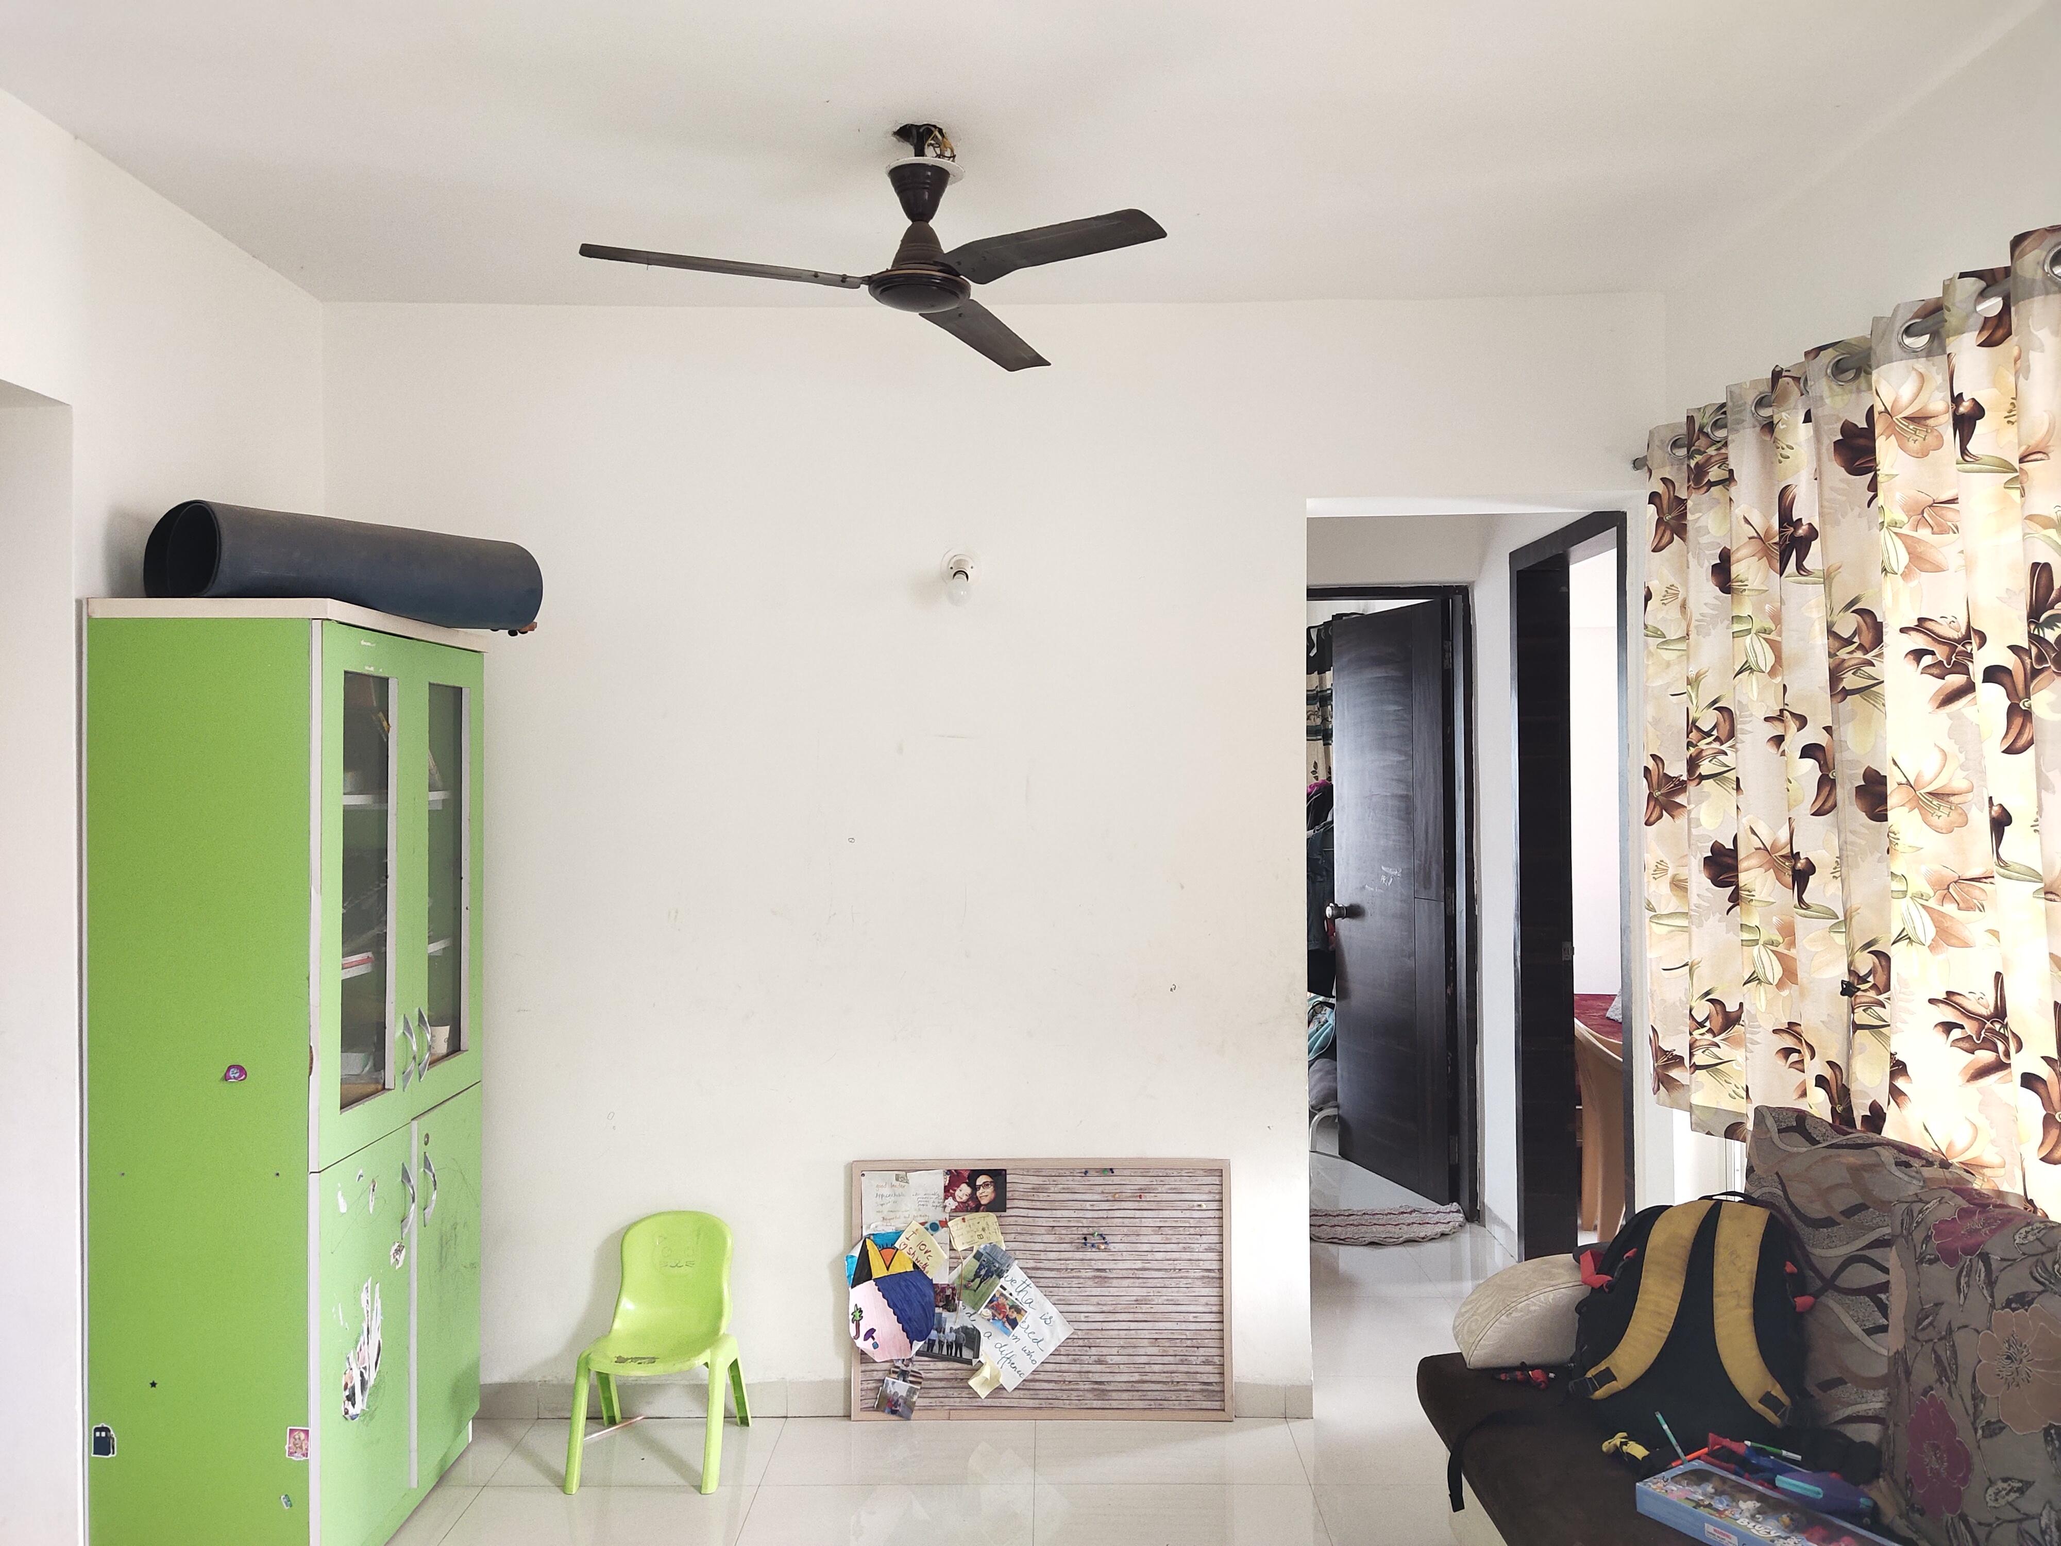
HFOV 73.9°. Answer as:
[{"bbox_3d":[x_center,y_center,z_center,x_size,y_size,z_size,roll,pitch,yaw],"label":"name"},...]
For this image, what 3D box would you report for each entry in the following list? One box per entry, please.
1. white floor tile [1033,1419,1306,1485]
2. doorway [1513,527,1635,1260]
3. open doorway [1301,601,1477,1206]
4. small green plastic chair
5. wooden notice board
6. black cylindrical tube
[{"bbox_3d":[0.313,1.556,3.137,0.600,0.010,0.305,0,0,1],"label":"white floor tile"},{"bbox_3d":[1.614,0.440,3.937,0.140,2.215,0.850,0,0,1],"label":"doorway"},{"bbox_3d":[1.128,0.458,4.787,0.840,2.190,0.140,0,0,1],"label":"open doorway"},{"bbox_3d":[-0.837,1.294,3.115,0.345,0.524,0.340,0,0,1],"label":"small green plastic chair"},{"bbox_3d":[0.030,1.241,3.279,0.915,0.622,0.022,0,-1,1],"label":"wooden notice board"},{"bbox_3d":[-1.381,-0.416,2.836,0.265,0.197,0.650,0,0,37],"label":"black cylindrical tube"}]

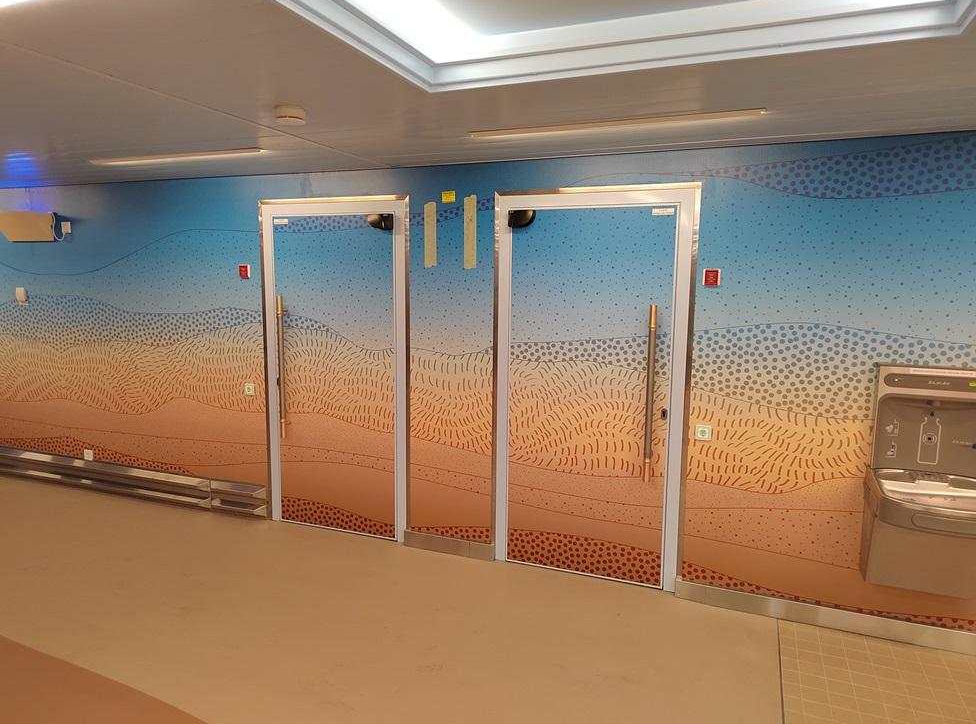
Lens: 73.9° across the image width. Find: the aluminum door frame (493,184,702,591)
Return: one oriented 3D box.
[{"bbox_3d":[0.549,0.145,3.578,1.100,2.160,0.100,4,8,22],"label":"aluminum door frame"}]

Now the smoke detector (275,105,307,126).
[{"bbox_3d":[-0.778,-0.973,2.566,0.110,0.048,0.110,4,8,22],"label":"smoke detector"}]

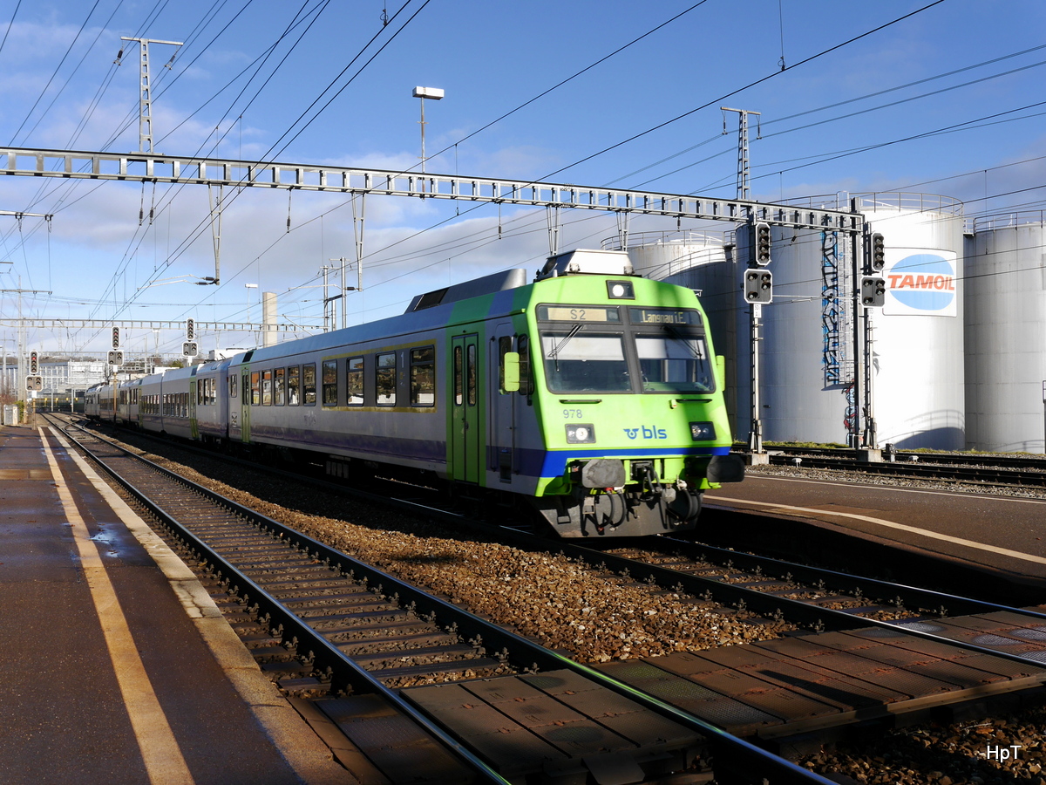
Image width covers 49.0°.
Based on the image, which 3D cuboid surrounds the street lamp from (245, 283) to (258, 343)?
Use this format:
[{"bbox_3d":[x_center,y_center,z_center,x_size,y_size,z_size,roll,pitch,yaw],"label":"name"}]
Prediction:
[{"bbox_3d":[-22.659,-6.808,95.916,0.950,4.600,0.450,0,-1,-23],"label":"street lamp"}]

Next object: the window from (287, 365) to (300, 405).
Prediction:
[{"bbox_3d":[-5.554,-0.158,27.928,0.070,0.994,1.260,0,-1,-23],"label":"window"}]

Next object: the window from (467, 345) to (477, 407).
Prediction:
[{"bbox_3d":[-0.743,-0.249,16.719,0.060,0.903,0.359,0,-1,-23],"label":"window"}]

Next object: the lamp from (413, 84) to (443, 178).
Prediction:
[{"bbox_3d":[-3.038,-8.371,36.882,0.930,2.950,0.450,0,-1,-23],"label":"lamp"}]

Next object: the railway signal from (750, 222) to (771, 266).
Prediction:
[{"bbox_3d":[7.209,-4.460,34.597,0.520,1.290,0.360,0,-1,-23],"label":"railway signal"}]

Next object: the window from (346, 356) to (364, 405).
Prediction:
[{"bbox_3d":[-3.282,-0.219,22.634,0.070,0.994,1.260,0,-1,-23],"label":"window"}]

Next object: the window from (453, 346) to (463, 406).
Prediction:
[{"bbox_3d":[-0.963,-0.250,17.232,0.060,0.913,0.351,0,-1,-23],"label":"window"}]

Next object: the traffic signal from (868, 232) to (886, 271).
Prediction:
[{"bbox_3d":[11.260,-4.468,36.445,0.520,1.240,0.360,0,-1,-23],"label":"traffic signal"}]

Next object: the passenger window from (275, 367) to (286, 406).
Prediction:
[{"bbox_3d":[-6.230,-0.140,29.502,0.070,0.994,1.260,0,-1,-23],"label":"passenger window"}]

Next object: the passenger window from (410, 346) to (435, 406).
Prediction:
[{"bbox_3d":[-1.628,-0.263,18.780,0.070,0.994,1.260,0,-1,-23],"label":"passenger window"}]

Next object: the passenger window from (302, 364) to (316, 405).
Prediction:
[{"bbox_3d":[-4.879,-0.176,26.353,0.070,0.994,1.260,0,-1,-23],"label":"passenger window"}]

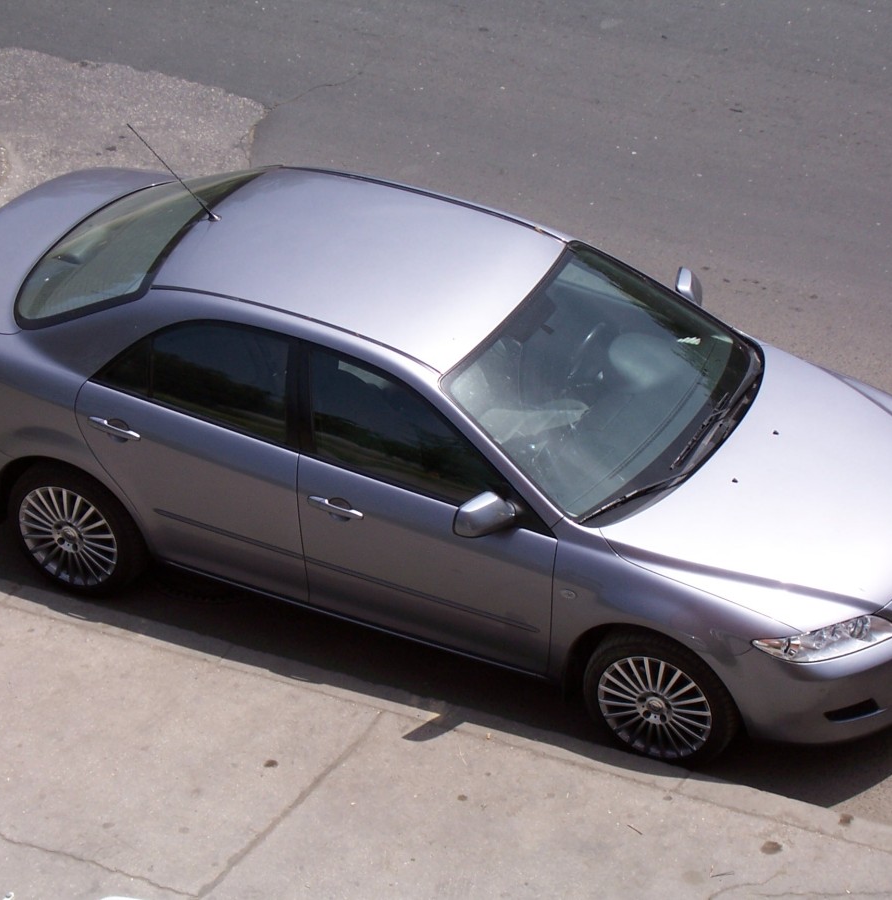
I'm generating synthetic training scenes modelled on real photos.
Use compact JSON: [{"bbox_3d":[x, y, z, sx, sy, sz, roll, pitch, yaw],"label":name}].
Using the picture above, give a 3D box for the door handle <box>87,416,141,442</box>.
[{"bbox_3d":[-1.328,-0.082,20.241,0.240,0.045,0.050,18,38,23],"label":"door handle"}]

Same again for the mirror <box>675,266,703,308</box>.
[{"bbox_3d":[0.998,-0.626,20.734,0.170,0.165,0.240,15,37,24],"label":"mirror"}]

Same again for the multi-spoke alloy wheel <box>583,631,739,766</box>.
[{"bbox_3d":[0.853,0.943,19.632,0.625,0.625,0.215,12,36,20],"label":"multi-spoke alloy wheel"}]

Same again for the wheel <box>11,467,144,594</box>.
[{"bbox_3d":[-1.497,0.300,20.738,0.625,0.625,0.215,15,37,24],"label":"wheel"}]

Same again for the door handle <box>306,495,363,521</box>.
[{"bbox_3d":[-0.432,0.228,19.864,0.240,0.045,0.050,17,38,23],"label":"door handle"}]

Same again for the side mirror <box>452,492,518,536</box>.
[{"bbox_3d":[0.153,0.260,19.454,0.170,0.165,0.240,15,37,24],"label":"side mirror"}]

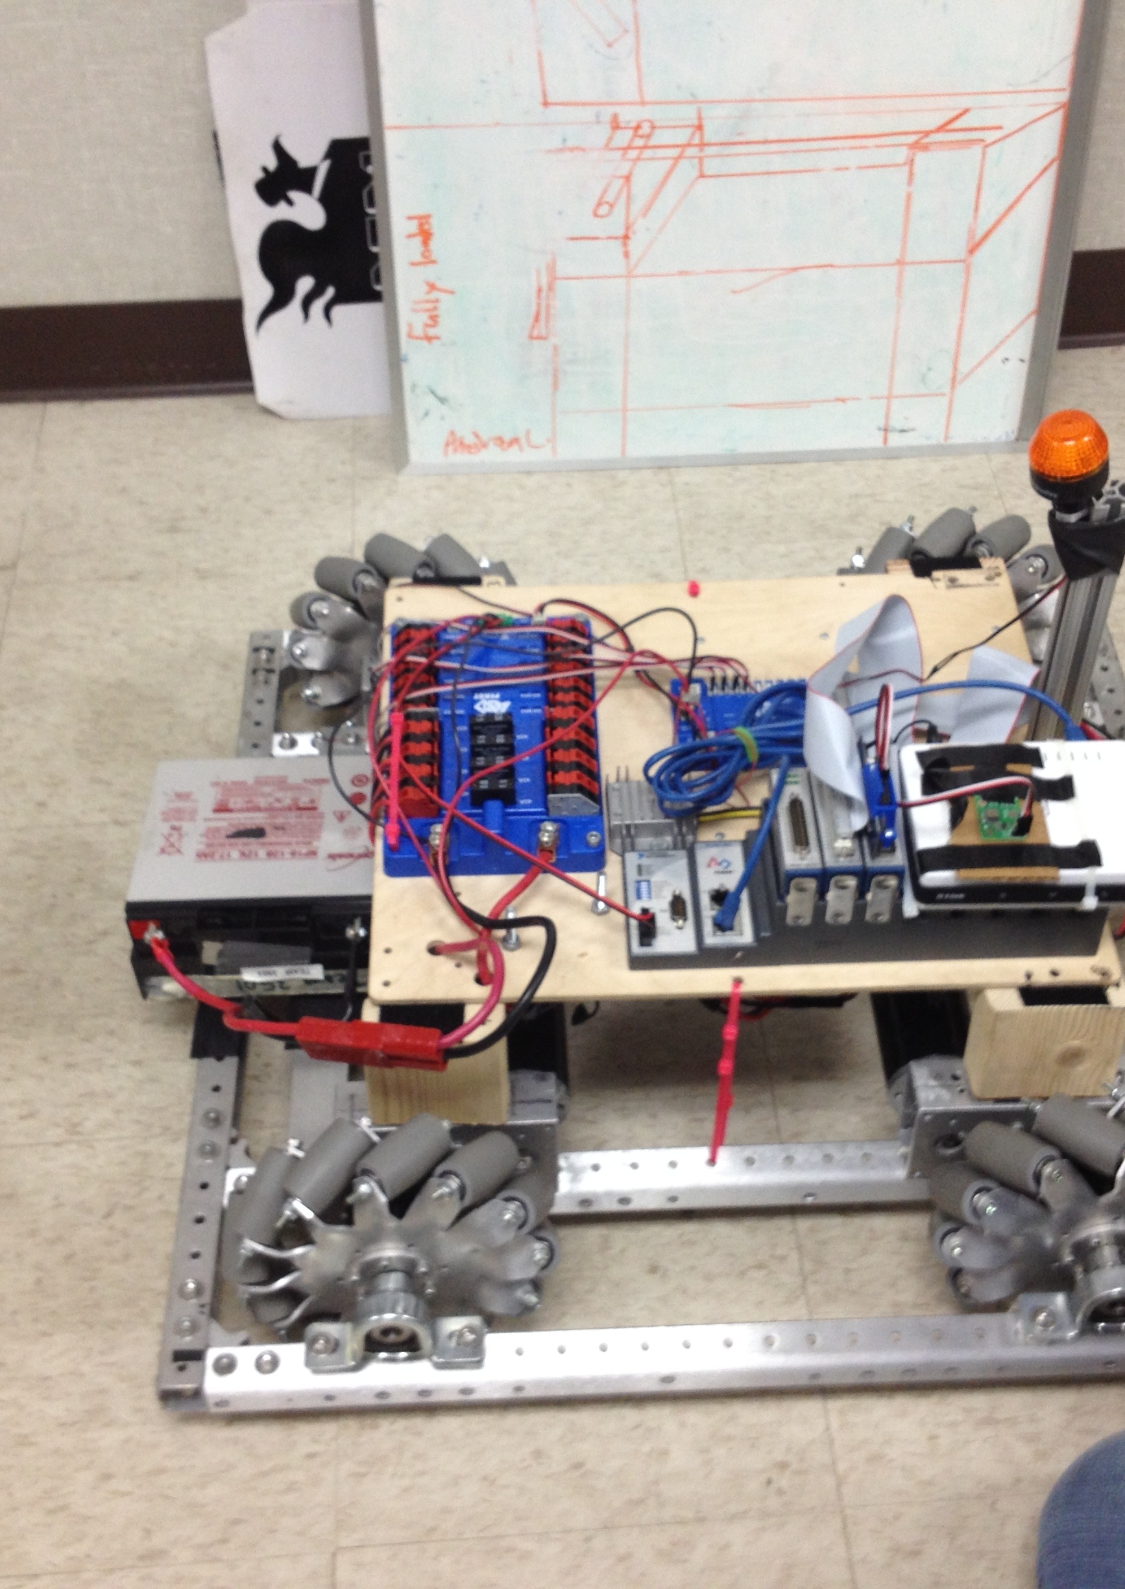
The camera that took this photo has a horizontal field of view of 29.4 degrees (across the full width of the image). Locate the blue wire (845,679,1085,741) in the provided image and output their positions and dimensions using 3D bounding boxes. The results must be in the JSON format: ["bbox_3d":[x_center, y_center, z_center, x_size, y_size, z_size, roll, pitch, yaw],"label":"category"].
[{"bbox_3d":[0.247,-0.051,1.341,0.145,0.035,0.050,-2,45,-1],"label":"blue wire"}]

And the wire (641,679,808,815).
[{"bbox_3d":[0.103,-0.030,1.365,0.108,0.040,0.085,-2,45,-1],"label":"wire"}]

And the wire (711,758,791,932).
[{"bbox_3d":[0.114,0.031,1.288,0.025,0.050,0.105,17,48,17],"label":"wire"}]

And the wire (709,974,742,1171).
[{"bbox_3d":[0.101,0.174,1.334,0.009,0.176,0.009,0,41,-3],"label":"wire"}]

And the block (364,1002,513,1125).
[{"bbox_3d":[-0.078,0.160,1.315,0.088,0.085,0.038,-2,45,-1],"label":"block"}]

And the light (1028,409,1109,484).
[{"bbox_3d":[0.289,-0.196,1.221,0.046,0.042,0.046,-2,45,-1],"label":"light"}]

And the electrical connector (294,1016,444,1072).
[{"bbox_3d":[-0.112,0.146,1.256,0.086,0.034,0.020,7,61,8],"label":"electrical connector"}]

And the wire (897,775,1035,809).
[{"bbox_3d":[0.235,-0.001,1.256,0.080,0.020,0.022,-2,45,-1],"label":"wire"}]

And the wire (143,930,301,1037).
[{"bbox_3d":[-0.221,0.120,1.368,0.035,0.050,0.225,-28,22,-24],"label":"wire"}]

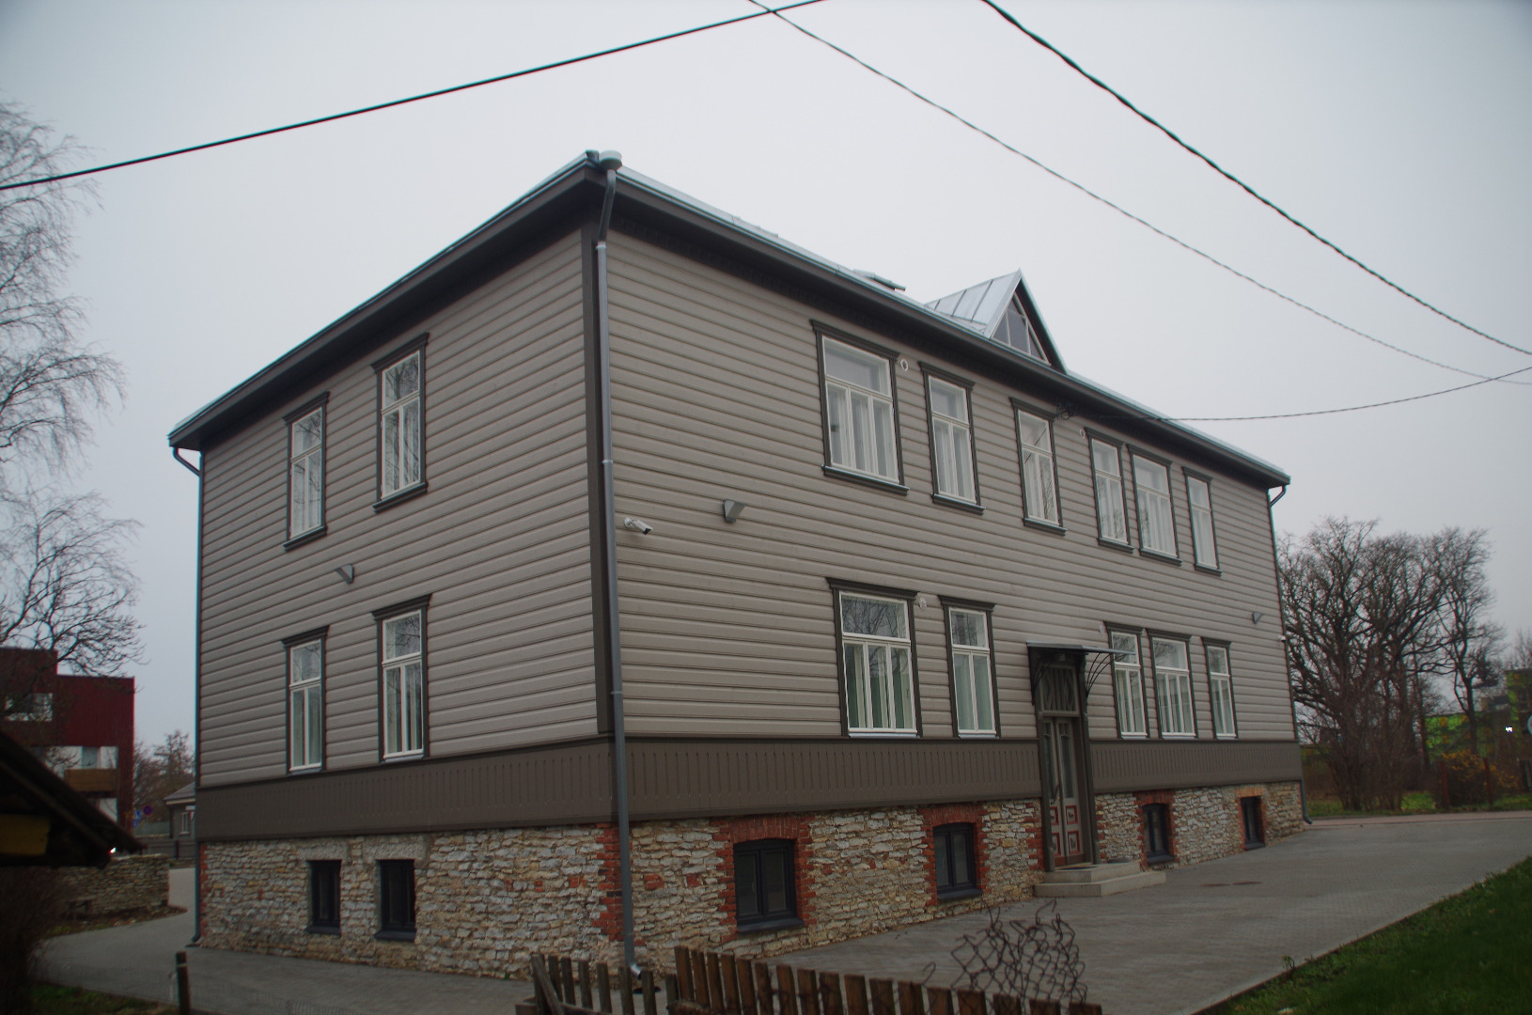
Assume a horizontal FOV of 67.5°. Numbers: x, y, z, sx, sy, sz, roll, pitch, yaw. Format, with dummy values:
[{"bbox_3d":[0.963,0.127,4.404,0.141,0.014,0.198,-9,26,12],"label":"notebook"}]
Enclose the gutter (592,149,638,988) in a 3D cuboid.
[{"bbox_3d":[-1.574,0.388,12.723,0.420,9.025,0.240,-16,-19,41],"label":"gutter"}]

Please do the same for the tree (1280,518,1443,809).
[{"bbox_3d":[19.095,5.003,37.000,5.400,9.200,5.200,-10,-15,26],"label":"tree"}]

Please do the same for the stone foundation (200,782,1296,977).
[{"bbox_3d":[1.394,6.721,22.919,11.316,1.636,20.387,-16,-19,41],"label":"stone foundation"}]

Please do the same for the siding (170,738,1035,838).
[{"bbox_3d":[-2.720,4.673,19.041,11.316,0.923,8.636,-16,-19,41],"label":"siding"}]

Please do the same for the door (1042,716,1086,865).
[{"bbox_3d":[5.014,4.717,19.013,0.150,2.363,1.182,-16,-19,41],"label":"door"}]

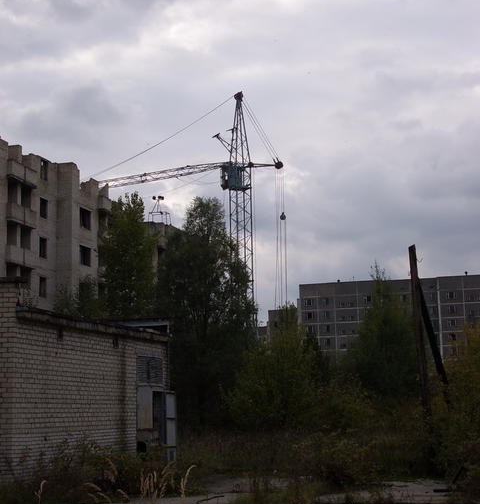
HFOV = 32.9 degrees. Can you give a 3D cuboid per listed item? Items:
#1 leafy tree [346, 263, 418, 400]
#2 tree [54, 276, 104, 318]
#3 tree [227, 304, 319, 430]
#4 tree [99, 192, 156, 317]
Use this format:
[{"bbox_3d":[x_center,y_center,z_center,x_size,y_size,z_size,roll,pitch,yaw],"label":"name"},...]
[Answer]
[{"bbox_3d":[9.821,6.531,55.767,4.950,11.810,4.800,-1,-11,0],"label":"leafy tree"},{"bbox_3d":[-8.510,5.691,42.735,2.670,8.930,2.590,-1,-11,0],"label":"tree"},{"bbox_3d":[1.511,5.707,37.604,4.260,6.600,4.130,-1,-11,0],"label":"tree"},{"bbox_3d":[-6.013,3.387,43.184,3.130,13.550,3.030,-1,-11,0],"label":"tree"}]

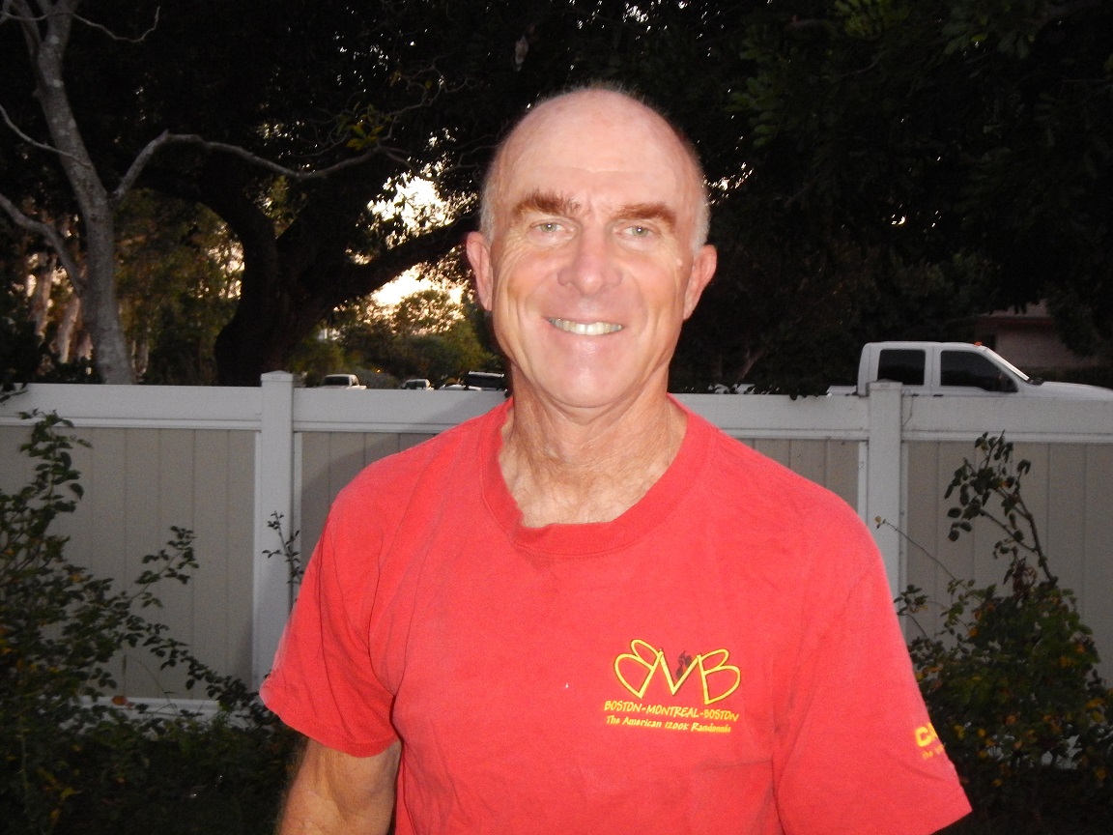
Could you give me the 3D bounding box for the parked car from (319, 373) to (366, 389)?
[{"bbox_3d":[-10.562,-1.219,86.500,1.850,1.760,5.300,1,1,3],"label":"parked car"}]

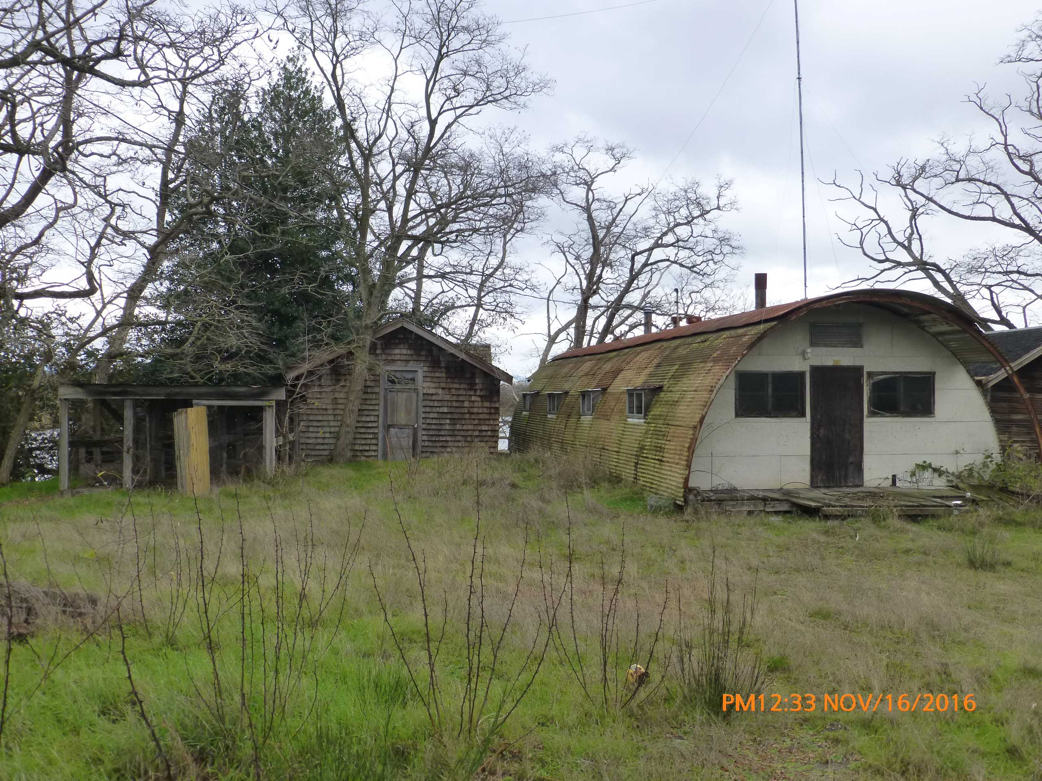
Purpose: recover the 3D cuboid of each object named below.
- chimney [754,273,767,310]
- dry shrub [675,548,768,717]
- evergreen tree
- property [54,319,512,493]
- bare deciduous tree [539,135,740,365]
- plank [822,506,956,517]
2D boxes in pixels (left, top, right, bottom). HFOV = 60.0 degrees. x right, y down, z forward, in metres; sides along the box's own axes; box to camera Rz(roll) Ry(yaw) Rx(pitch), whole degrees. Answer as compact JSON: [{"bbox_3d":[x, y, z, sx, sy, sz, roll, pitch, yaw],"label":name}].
[{"bbox_3d":[4.566,-1.868,17.200,0.230,0.740,0.230,0,-1,-10],"label":"chimney"},{"bbox_3d":[1.051,1.274,4.750,0.490,0.880,0.470,0,-1,-10],"label":"dry shrub"},{"bbox_3d":[-8.569,-4.236,28.000,7.000,12.400,6.800,0,-1,-10],"label":"evergreen tree"},{"bbox_3d":[-4.694,-0.109,22.319,9.600,4.000,9.500,0,-1,-10],"label":"property"},{"bbox_3d":[4.460,-3.743,34.000,7.600,11.730,7.000,0,-1,-10],"label":"bare deciduous tree"},{"bbox_3d":[5.097,1.680,12.550,2.080,0.100,0.060,0,-1,-10],"label":"plank"}]

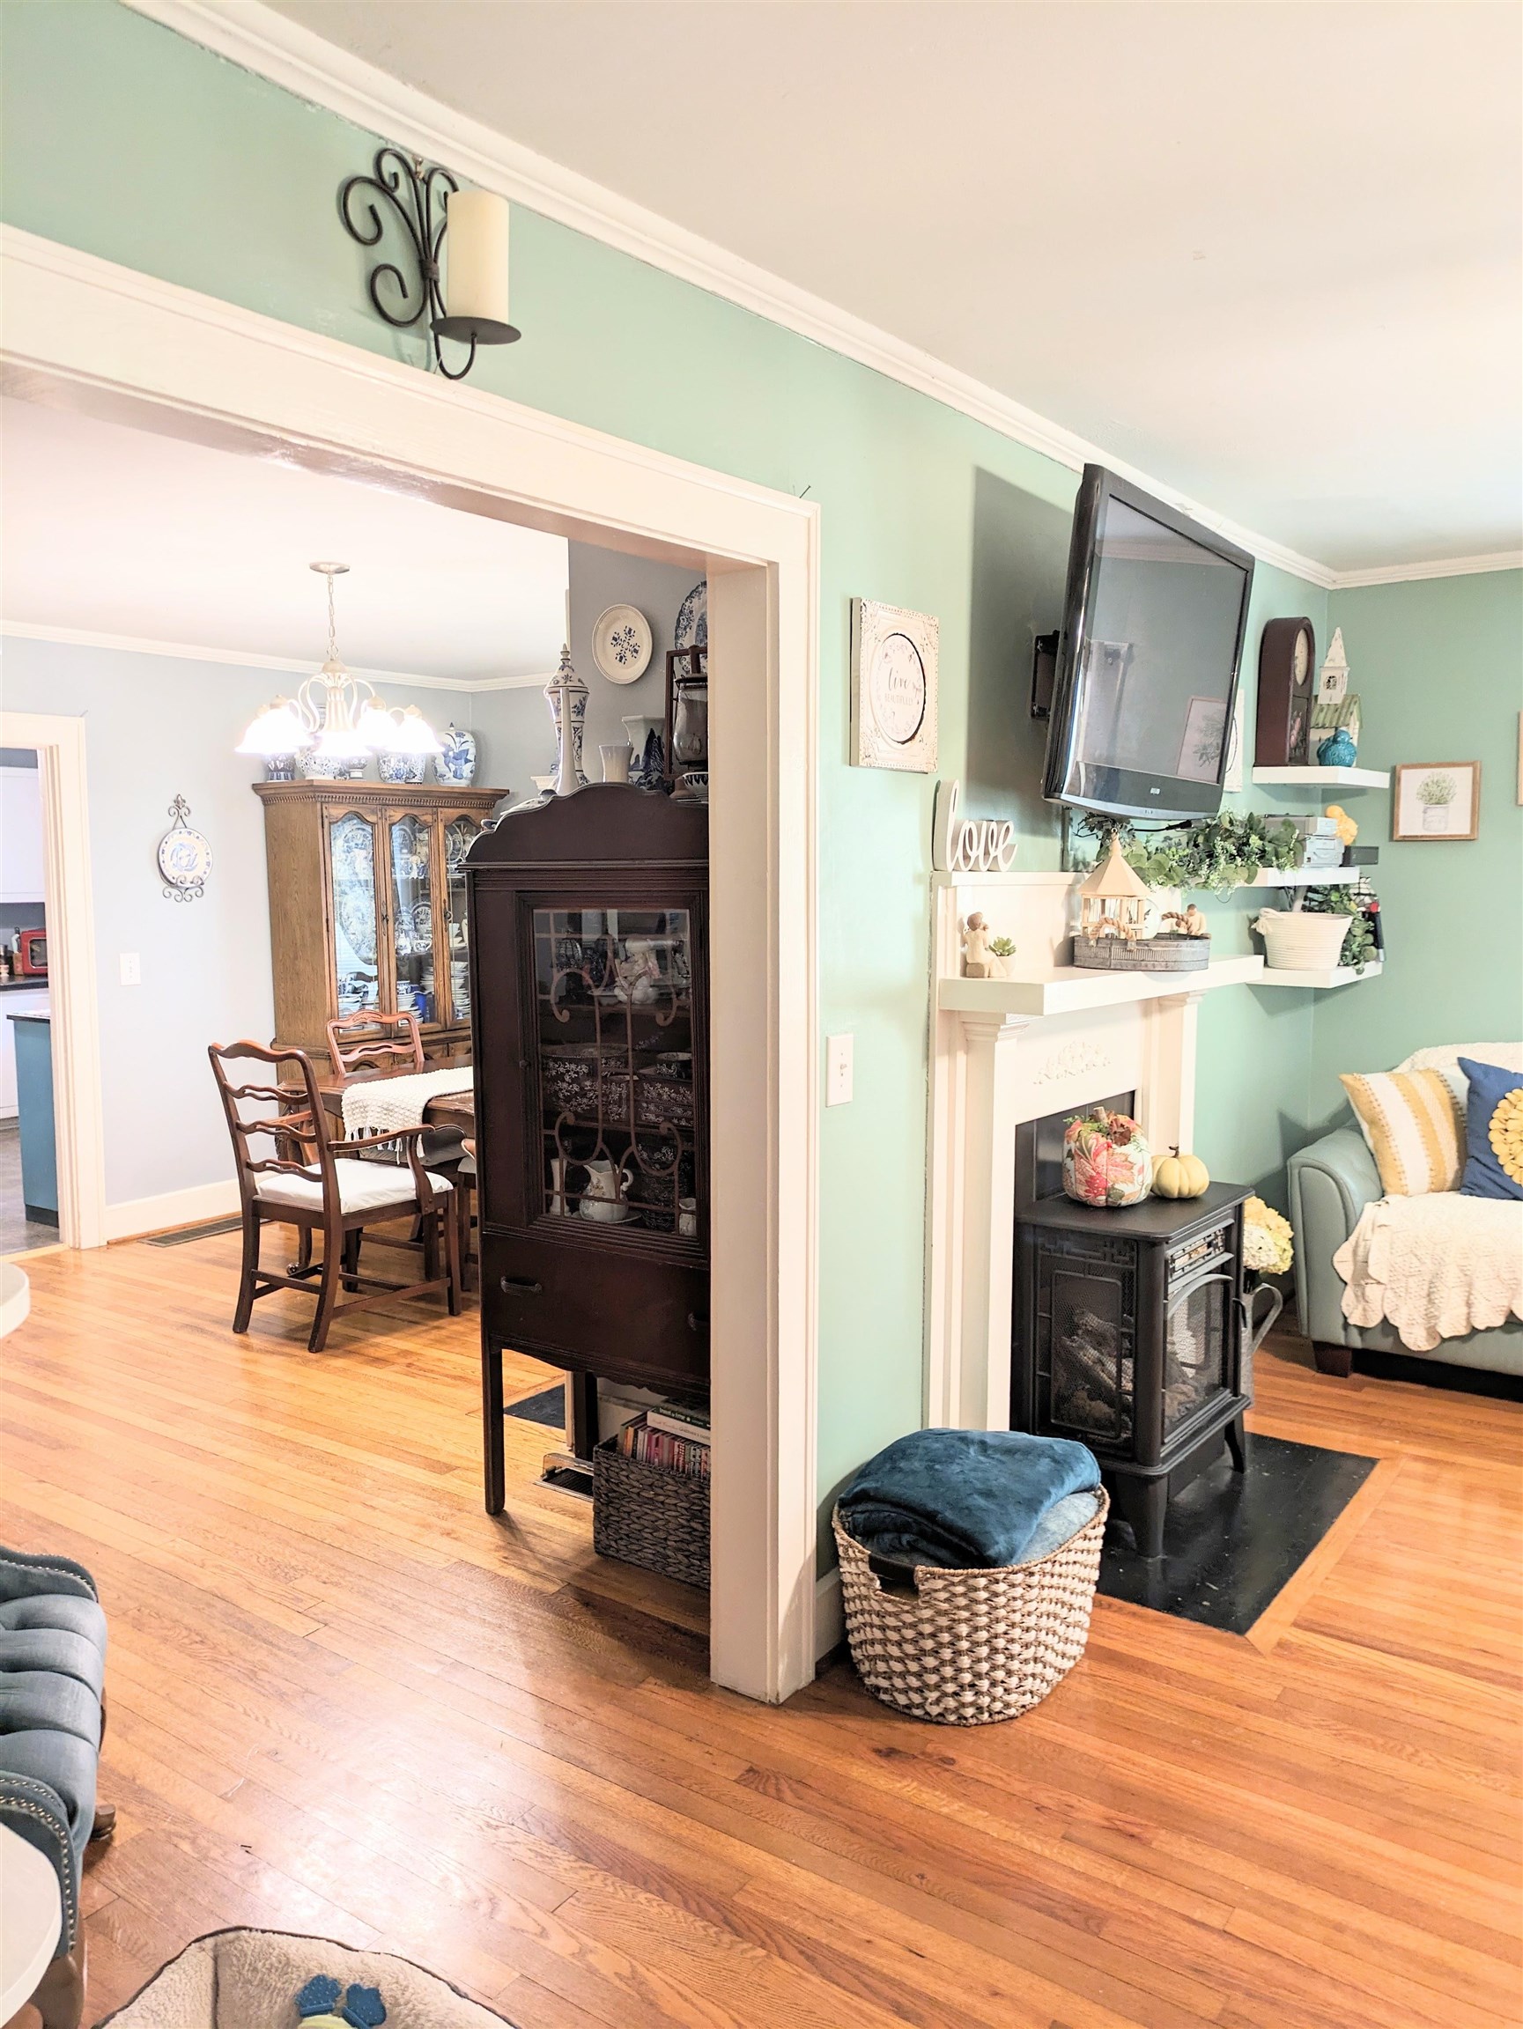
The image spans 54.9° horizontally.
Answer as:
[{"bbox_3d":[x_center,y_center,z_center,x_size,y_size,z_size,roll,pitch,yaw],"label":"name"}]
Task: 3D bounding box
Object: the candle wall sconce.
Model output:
[{"bbox_3d":[-0.362,-0.942,1.839,0.165,0.274,0.255,4,7,36],"label":"candle wall sconce"}]

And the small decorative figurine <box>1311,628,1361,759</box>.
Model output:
[{"bbox_3d":[1.854,-1.022,4.762,0.170,0.455,0.150,4,7,36],"label":"small decorative figurine"}]

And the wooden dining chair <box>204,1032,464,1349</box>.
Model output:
[{"bbox_3d":[-1.422,0.547,4.850,0.600,0.980,0.650,4,7,34],"label":"wooden dining chair"}]

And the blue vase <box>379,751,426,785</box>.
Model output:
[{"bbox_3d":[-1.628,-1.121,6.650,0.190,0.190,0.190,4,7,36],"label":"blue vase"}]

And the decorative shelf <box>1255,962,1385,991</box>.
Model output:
[{"bbox_3d":[1.738,-0.137,4.594,0.257,0.051,0.554,4,7,37],"label":"decorative shelf"}]

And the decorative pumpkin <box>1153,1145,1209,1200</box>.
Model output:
[{"bbox_3d":[1.030,0.383,3.614,0.155,0.125,0.155,4,7,36],"label":"decorative pumpkin"}]

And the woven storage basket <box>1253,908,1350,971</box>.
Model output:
[{"bbox_3d":[1.642,-0.244,4.445,0.272,0.191,0.282,4,7,37],"label":"woven storage basket"}]

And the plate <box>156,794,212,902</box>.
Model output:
[{"bbox_3d":[-2.377,-0.684,6.065,0.045,0.430,0.255,4,7,36],"label":"plate"}]

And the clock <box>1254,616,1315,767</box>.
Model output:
[{"bbox_3d":[1.596,-0.974,4.455,0.101,0.444,0.211,4,7,37],"label":"clock"}]

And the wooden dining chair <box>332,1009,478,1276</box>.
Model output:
[{"bbox_3d":[-1.308,0.476,5.617,0.550,0.960,0.500,4,7,36],"label":"wooden dining chair"}]

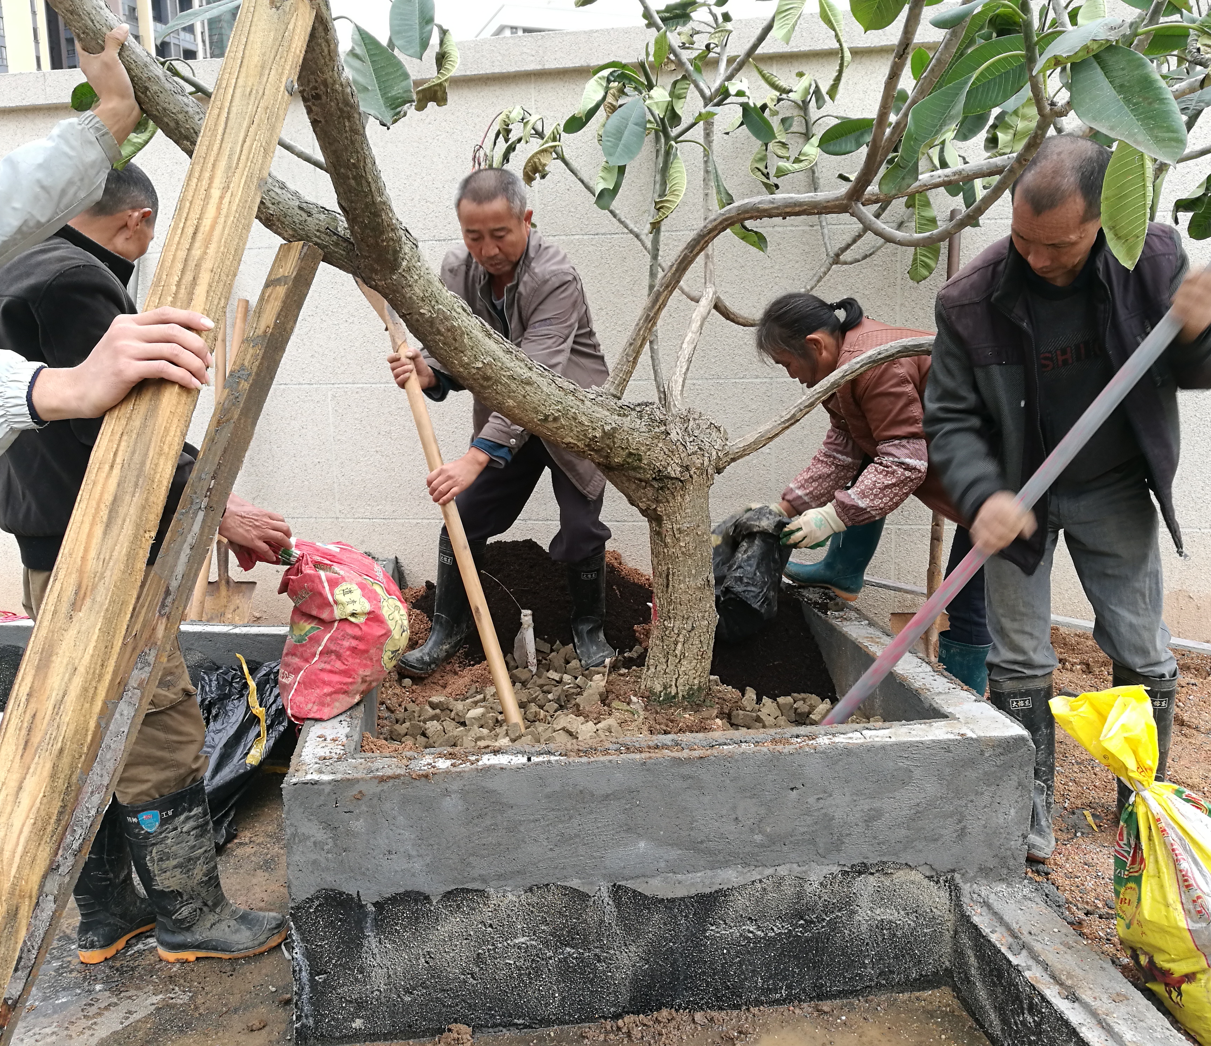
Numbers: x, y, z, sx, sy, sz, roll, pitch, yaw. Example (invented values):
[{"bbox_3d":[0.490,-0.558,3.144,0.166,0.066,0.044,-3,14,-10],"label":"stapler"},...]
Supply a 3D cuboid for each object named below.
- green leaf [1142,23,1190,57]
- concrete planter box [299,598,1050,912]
[{"bbox_3d":[1.065,-0.922,2.075,0.120,0.075,0.100,-2,10,0],"label":"green leaf"},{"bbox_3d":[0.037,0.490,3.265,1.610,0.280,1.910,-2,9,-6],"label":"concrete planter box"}]

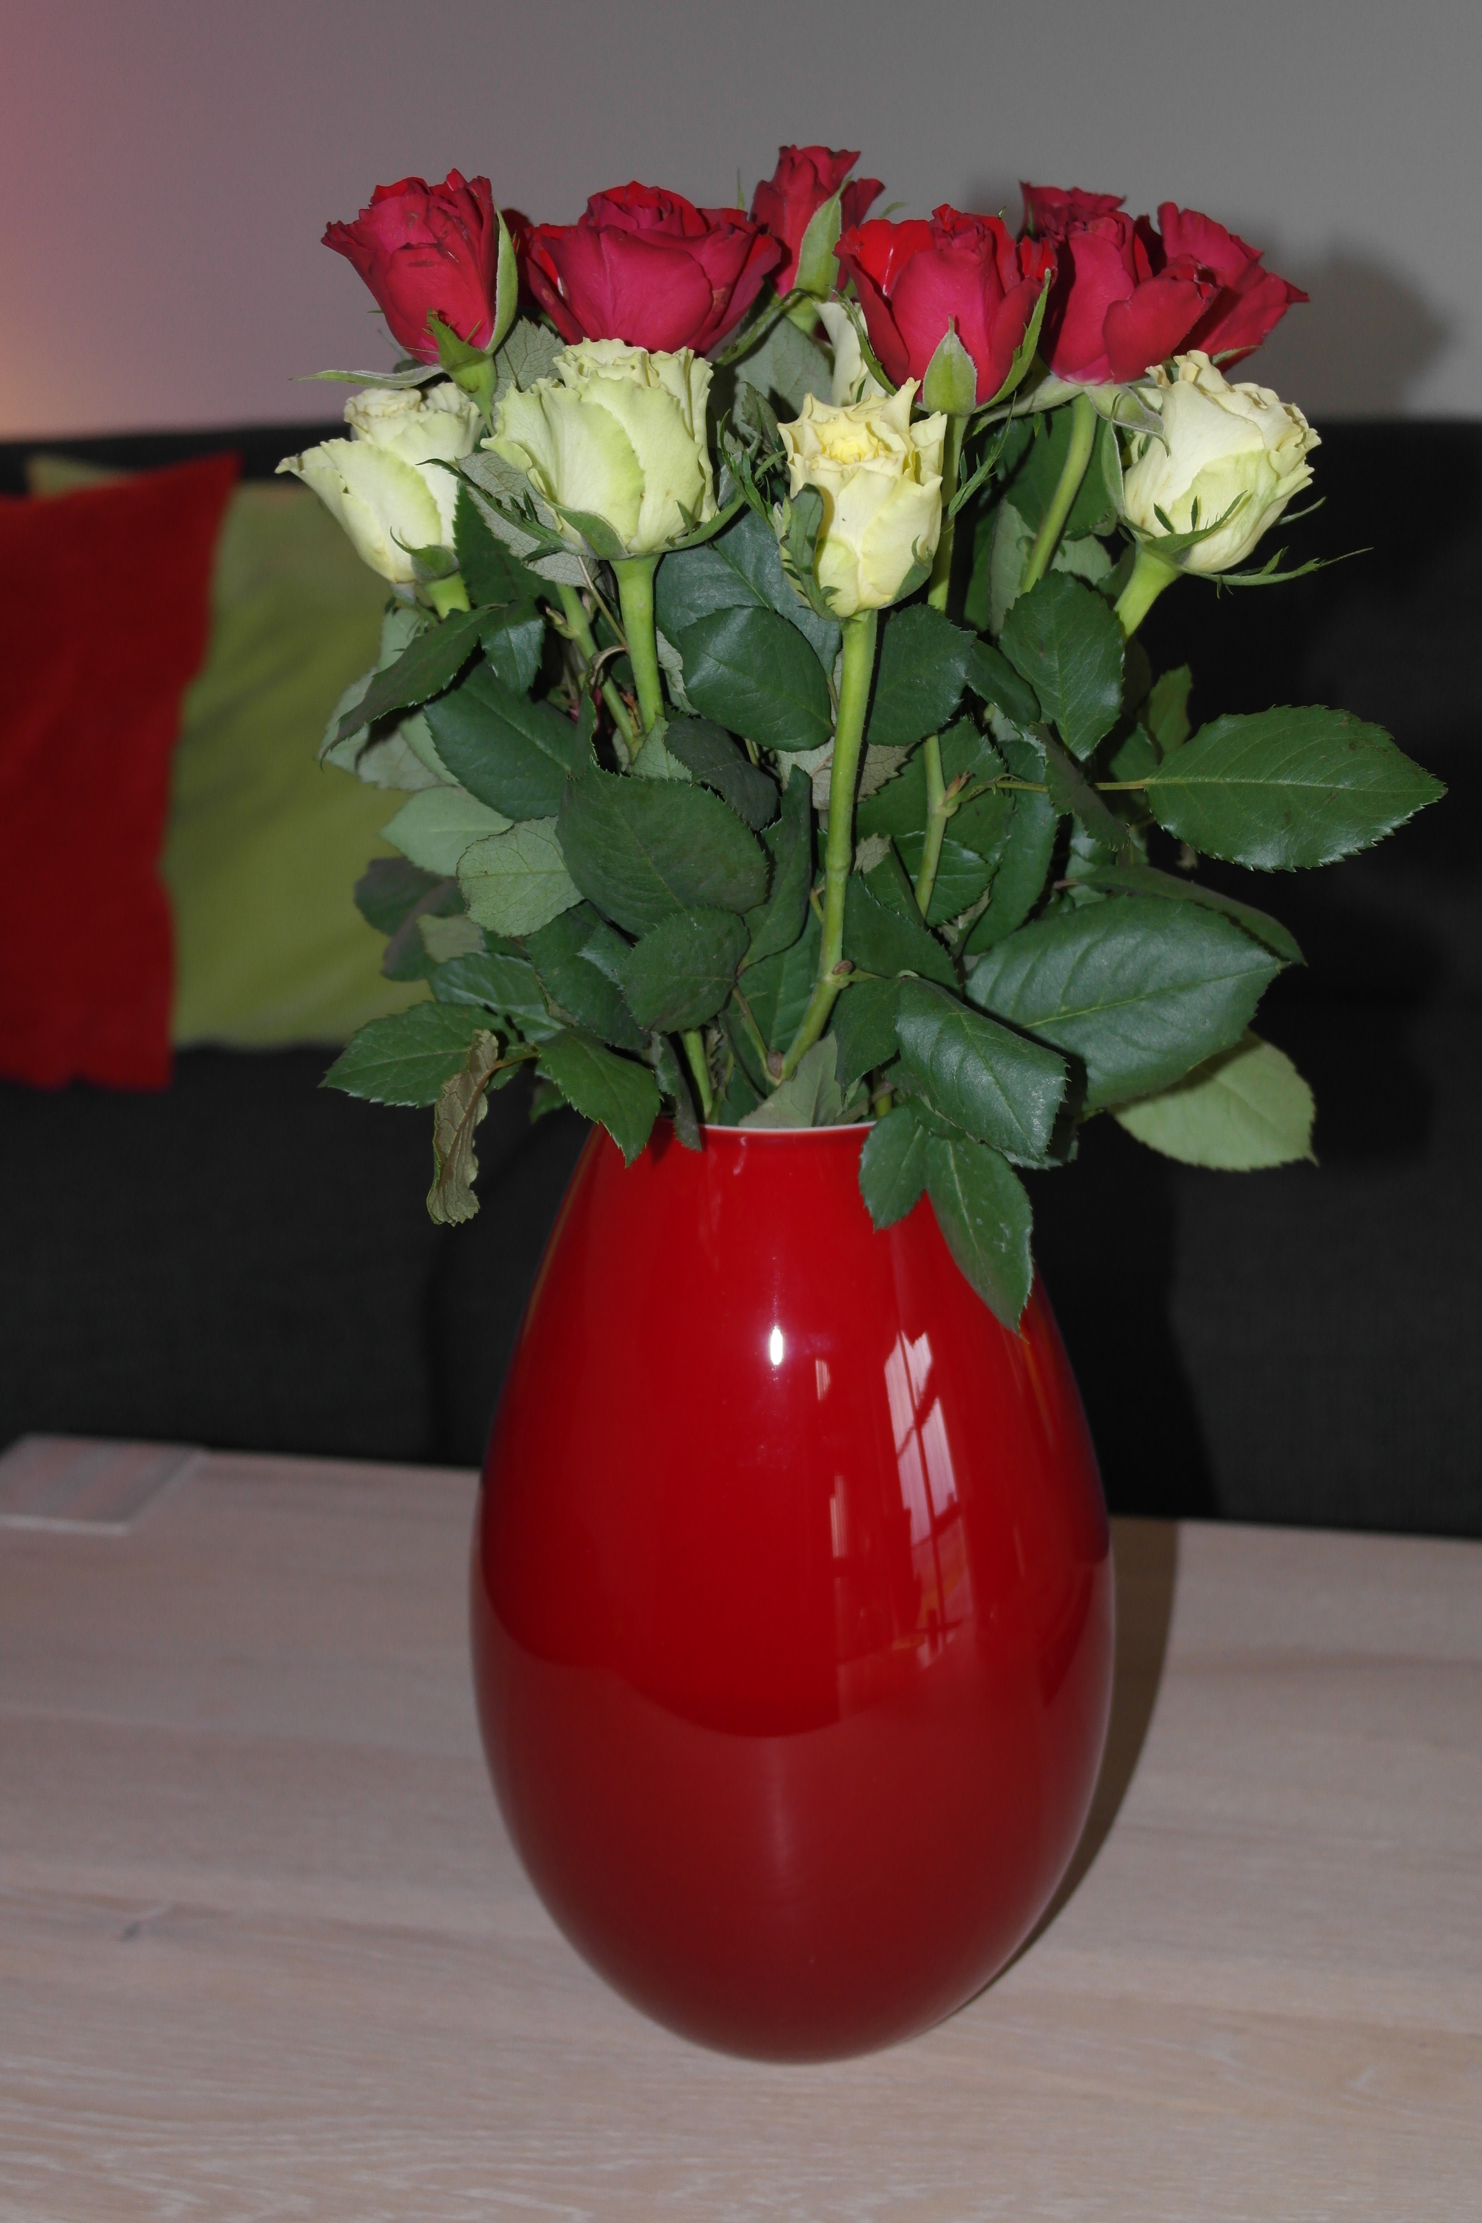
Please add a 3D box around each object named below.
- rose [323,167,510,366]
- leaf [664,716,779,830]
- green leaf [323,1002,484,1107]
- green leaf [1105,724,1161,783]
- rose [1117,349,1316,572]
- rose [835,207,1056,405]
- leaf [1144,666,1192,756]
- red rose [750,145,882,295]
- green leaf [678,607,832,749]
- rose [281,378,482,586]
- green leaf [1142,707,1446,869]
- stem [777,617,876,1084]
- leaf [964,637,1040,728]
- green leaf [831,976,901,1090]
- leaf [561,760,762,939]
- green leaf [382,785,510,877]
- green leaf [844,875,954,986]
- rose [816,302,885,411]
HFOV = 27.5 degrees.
[{"bbox_3d":[-0.080,-0.210,0.752,0.044,0.043,0.043,-19,15,0],"label":"rose"},{"bbox_3d":[-0.004,-0.084,0.750,0.037,0.014,0.025,30,65,9],"label":"leaf"},{"bbox_3d":[-0.079,-0.013,0.715,0.041,0.010,0.025,-15,53,-15],"label":"green leaf"},{"bbox_3d":[0.106,-0.096,0.810,0.019,0.021,0.008,11,6,-5],"label":"green leaf"},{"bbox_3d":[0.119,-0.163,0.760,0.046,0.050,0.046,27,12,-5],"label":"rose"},{"bbox_3d":[0.048,-0.190,0.717,0.052,0.049,0.050,-1,13,0],"label":"rose"},{"bbox_3d":[0.105,-0.099,0.750,0.014,0.024,0.008,7,6,-17],"label":"leaf"},{"bbox_3d":[0.020,-0.238,0.810,0.037,0.042,0.037,1,13,0],"label":"red rose"},{"bbox_3d":[0.003,-0.107,0.745,0.039,0.039,0.010,6,-24,0],"label":"green leaf"},{"bbox_3d":[-0.091,-0.159,0.765,0.050,0.050,0.047,-20,9,4],"label":"rose"},{"bbox_3d":[0.141,-0.082,0.770,0.078,0.043,0.011,2,-22,-2],"label":"green leaf"},{"bbox_3d":[0.022,-0.067,0.754,0.015,0.132,0.018,8,29,1],"label":"stem"},{"bbox_3d":[0.060,-0.096,0.680,0.018,0.030,0.009,-45,7,-35],"label":"leaf"},{"bbox_3d":[0.033,-0.020,0.757,0.021,0.033,0.011,20,-6,8],"label":"green leaf"},{"bbox_3d":[-0.018,-0.063,0.730,0.042,0.055,0.015,-39,-6,-3],"label":"leaf"},{"bbox_3d":[-0.078,-0.075,0.810,0.042,0.027,0.009,-1,-14,5],"label":"green leaf"},{"bbox_3d":[0.035,-0.041,0.700,0.037,0.022,0.009,38,-20,6],"label":"green leaf"},{"bbox_3d":[0.032,-0.186,0.750,0.034,0.043,0.034,-1,13,0],"label":"rose"}]

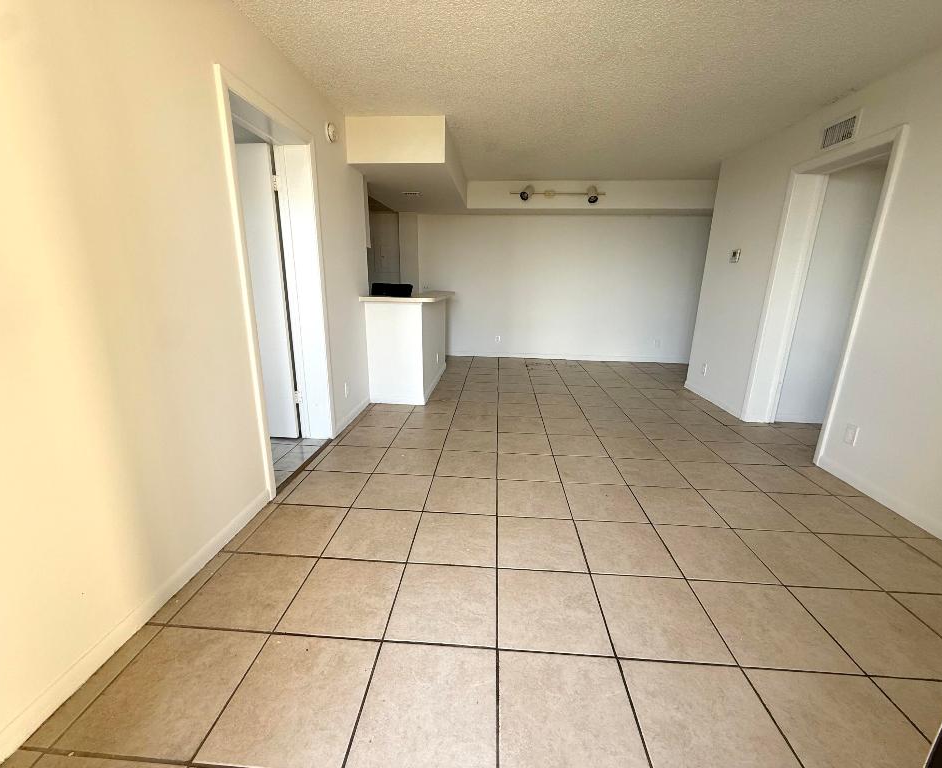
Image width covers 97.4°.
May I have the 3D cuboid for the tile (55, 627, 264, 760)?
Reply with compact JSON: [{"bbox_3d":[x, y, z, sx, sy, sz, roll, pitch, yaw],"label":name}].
[{"bbox_3d":[-0.930,0.946,1.304,0.402,0.012,0.402,2,15,3],"label":"tile"}]

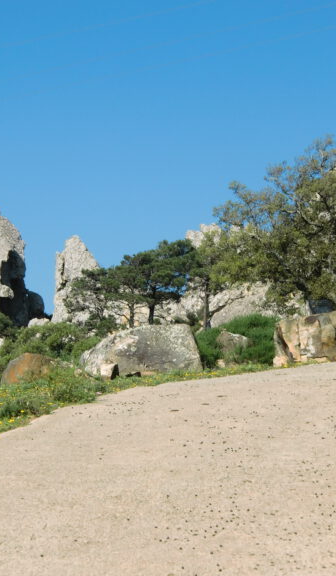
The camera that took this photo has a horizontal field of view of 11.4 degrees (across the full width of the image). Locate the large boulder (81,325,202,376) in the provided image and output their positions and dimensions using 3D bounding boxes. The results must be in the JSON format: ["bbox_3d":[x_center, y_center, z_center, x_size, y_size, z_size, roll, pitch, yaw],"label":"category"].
[{"bbox_3d":[-0.393,0.941,25.000,1.809,0.801,1.266,0,-3,0],"label":"large boulder"}]

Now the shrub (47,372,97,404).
[{"bbox_3d":[-1.145,1.192,20.000,0.593,0.380,0.474,0,-3,0],"label":"shrub"}]

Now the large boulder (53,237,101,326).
[{"bbox_3d":[-3.636,-0.338,67.000,1.907,3.576,1.717,0,-3,0],"label":"large boulder"}]

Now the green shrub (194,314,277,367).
[{"bbox_3d":[1.121,0.872,28.000,1.362,0.863,1.021,0,-3,0],"label":"green shrub"}]

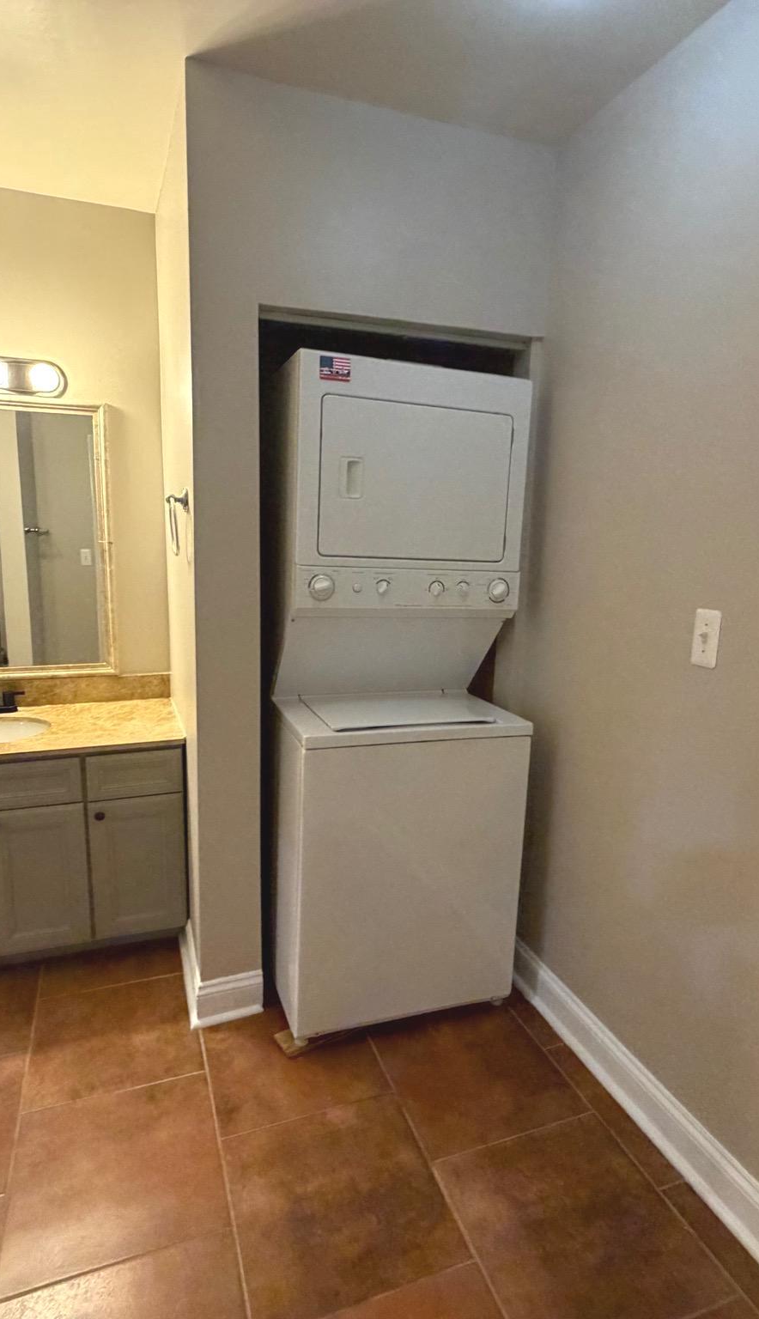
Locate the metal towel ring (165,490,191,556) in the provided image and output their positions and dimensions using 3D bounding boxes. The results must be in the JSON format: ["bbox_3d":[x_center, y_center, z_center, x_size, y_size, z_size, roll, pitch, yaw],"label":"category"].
[{"bbox_3d":[-0.550,-0.373,1.936,0.062,0.184,0.155,-2,12,-20],"label":"metal towel ring"}]

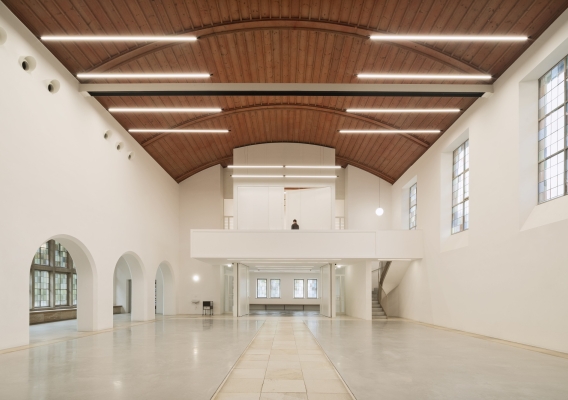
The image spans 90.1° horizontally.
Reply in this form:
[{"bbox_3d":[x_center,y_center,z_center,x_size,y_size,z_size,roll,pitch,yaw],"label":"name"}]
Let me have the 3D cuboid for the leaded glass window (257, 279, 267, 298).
[{"bbox_3d":[-1.579,6.520,20.800,0.730,1.440,0.150,0,-10,0],"label":"leaded glass window"}]

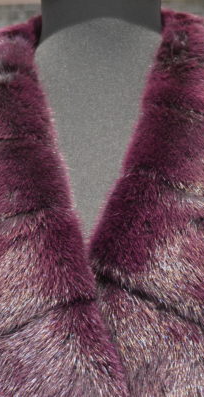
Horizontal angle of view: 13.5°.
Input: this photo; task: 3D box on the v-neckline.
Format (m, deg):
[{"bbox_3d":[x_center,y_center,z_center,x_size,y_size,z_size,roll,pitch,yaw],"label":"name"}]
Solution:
[{"bbox_3d":[-0.002,-0.067,0.830,0.140,0.228,0.080,0,2,0],"label":"v-neckline"}]

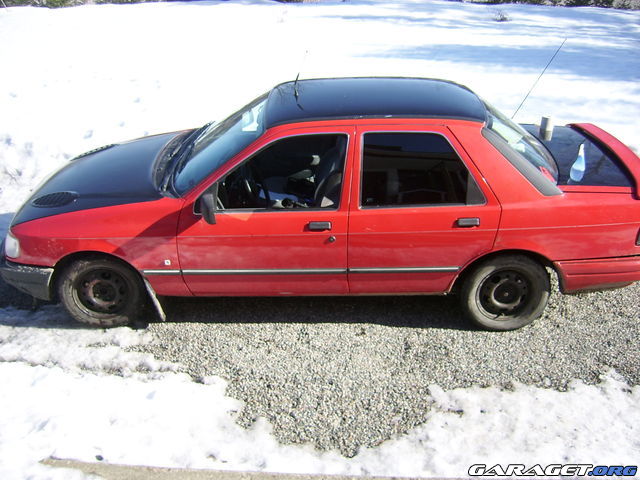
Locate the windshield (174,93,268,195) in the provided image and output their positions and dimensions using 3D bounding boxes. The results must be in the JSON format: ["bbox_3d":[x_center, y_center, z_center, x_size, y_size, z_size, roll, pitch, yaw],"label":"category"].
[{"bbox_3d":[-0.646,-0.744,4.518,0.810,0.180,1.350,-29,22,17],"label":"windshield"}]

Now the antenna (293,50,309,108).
[{"bbox_3d":[-0.118,-1.094,4.343,0.050,0.342,0.040,12,27,-3],"label":"antenna"}]

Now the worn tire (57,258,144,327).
[{"bbox_3d":[-1.421,0.314,4.278,0.565,0.565,0.180,0,27,3],"label":"worn tire"}]

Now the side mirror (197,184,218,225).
[{"bbox_3d":[-0.657,-0.190,3.807,0.100,0.130,0.180,0,27,3],"label":"side mirror"}]

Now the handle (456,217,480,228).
[{"bbox_3d":[0.879,-0.102,3.821,0.140,0.050,0.040,0,27,3],"label":"handle"}]

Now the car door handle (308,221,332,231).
[{"bbox_3d":[0.004,-0.087,3.879,0.145,0.050,0.040,0,27,3],"label":"car door handle"}]

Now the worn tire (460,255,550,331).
[{"bbox_3d":[1.183,0.320,4.133,0.565,0.565,0.180,0,27,3],"label":"worn tire"}]

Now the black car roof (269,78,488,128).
[{"bbox_3d":[0.367,-0.951,4.355,1.420,0.130,1.110,0,27,3],"label":"black car roof"}]

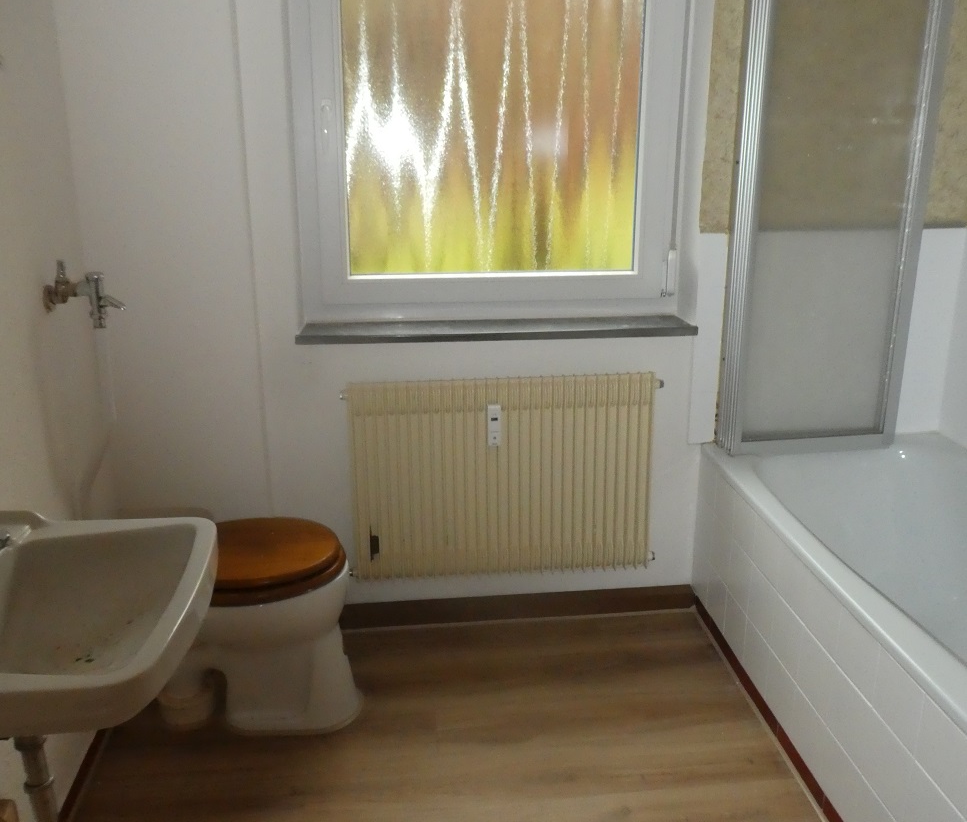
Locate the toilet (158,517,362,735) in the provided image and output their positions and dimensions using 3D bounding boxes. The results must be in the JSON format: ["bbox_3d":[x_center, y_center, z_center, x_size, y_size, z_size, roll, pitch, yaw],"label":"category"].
[{"bbox_3d":[-0.592,0.562,2.307,0.530,0.437,0.370,-2,17,-5],"label":"toilet"}]

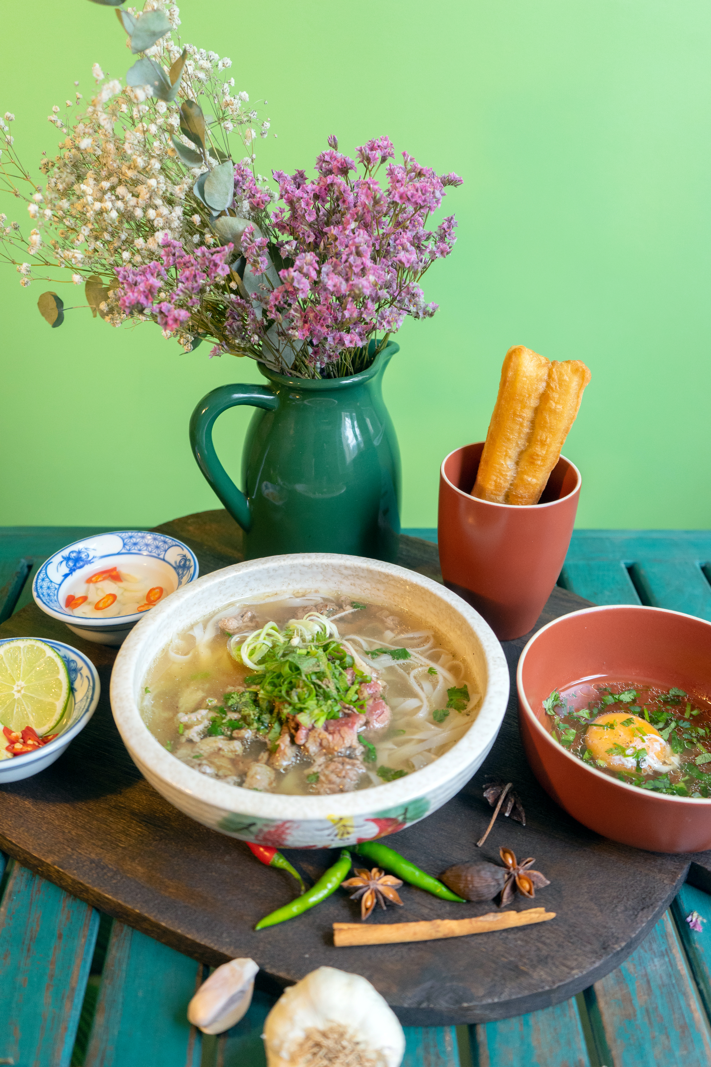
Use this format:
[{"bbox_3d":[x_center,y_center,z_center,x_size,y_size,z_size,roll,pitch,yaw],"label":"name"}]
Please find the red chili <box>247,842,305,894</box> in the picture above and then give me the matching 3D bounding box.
[{"bbox_3d":[-0.047,0.150,0.454,0.066,0.009,0.013,27,41,35],"label":"red chili"}]

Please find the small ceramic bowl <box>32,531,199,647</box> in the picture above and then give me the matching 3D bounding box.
[{"bbox_3d":[-0.149,0.040,0.600,0.101,0.034,0.101,1,32,-1],"label":"small ceramic bowl"}]

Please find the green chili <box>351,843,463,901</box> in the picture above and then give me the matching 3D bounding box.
[{"bbox_3d":[0.022,0.157,0.445,0.064,0.011,0.012,16,35,21],"label":"green chili"}]

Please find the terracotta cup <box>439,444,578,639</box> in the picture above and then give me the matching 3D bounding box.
[{"bbox_3d":[0.091,0.009,0.589,0.082,0.107,0.082,7,33,9],"label":"terracotta cup"}]

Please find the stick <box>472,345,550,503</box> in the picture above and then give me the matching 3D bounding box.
[{"bbox_3d":[0.085,-0.033,0.573,0.025,0.157,0.026,8,25,-1],"label":"stick"}]

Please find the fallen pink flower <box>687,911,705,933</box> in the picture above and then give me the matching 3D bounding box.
[{"bbox_3d":[0.158,0.180,0.440,0.007,0.005,0.009,-4,34,-10],"label":"fallen pink flower"}]

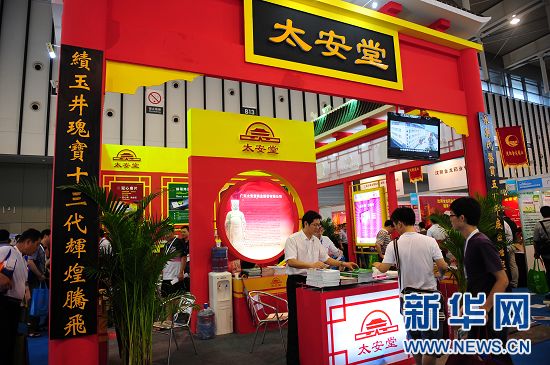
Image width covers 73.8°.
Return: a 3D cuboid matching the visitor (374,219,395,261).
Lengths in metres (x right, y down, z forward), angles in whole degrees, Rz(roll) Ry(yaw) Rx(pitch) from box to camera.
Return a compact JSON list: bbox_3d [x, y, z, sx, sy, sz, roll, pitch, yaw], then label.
[{"bbox_3d":[1.642,1.374,5.308,0.420,1.660,0.500,-3,-7,11],"label":"visitor"}]

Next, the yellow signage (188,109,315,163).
[{"bbox_3d":[-0.352,-0.792,6.740,2.422,0.811,0.220,1,-7,-27],"label":"yellow signage"}]

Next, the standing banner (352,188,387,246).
[{"bbox_3d":[2.050,0.785,8.007,0.100,1.200,0.920,1,-7,-27],"label":"standing banner"}]

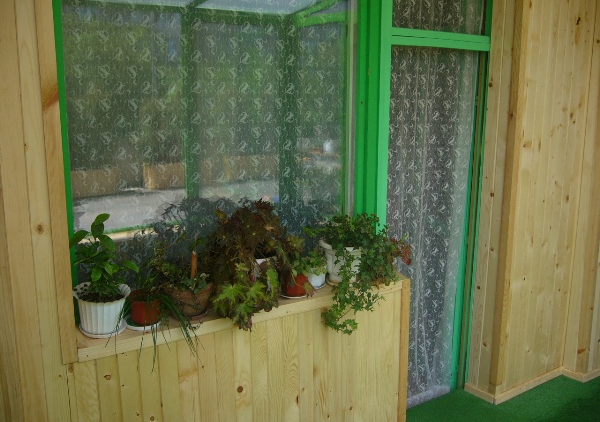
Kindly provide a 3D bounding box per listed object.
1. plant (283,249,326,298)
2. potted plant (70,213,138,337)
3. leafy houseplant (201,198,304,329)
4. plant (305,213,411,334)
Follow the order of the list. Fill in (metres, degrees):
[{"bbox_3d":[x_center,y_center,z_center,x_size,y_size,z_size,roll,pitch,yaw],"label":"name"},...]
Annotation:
[{"bbox_3d":[0.018,0.284,2.895,0.230,0.200,0.170,-6,12,-33],"label":"plant"},{"bbox_3d":[-0.767,0.236,2.385,0.255,0.455,0.240,-6,12,-33],"label":"potted plant"},{"bbox_3d":[-0.207,0.217,2.687,0.500,0.520,0.330,-6,12,-33],"label":"leafy houseplant"},{"bbox_3d":[0.291,0.280,3.036,0.580,0.525,0.330,-6,12,-33],"label":"plant"}]

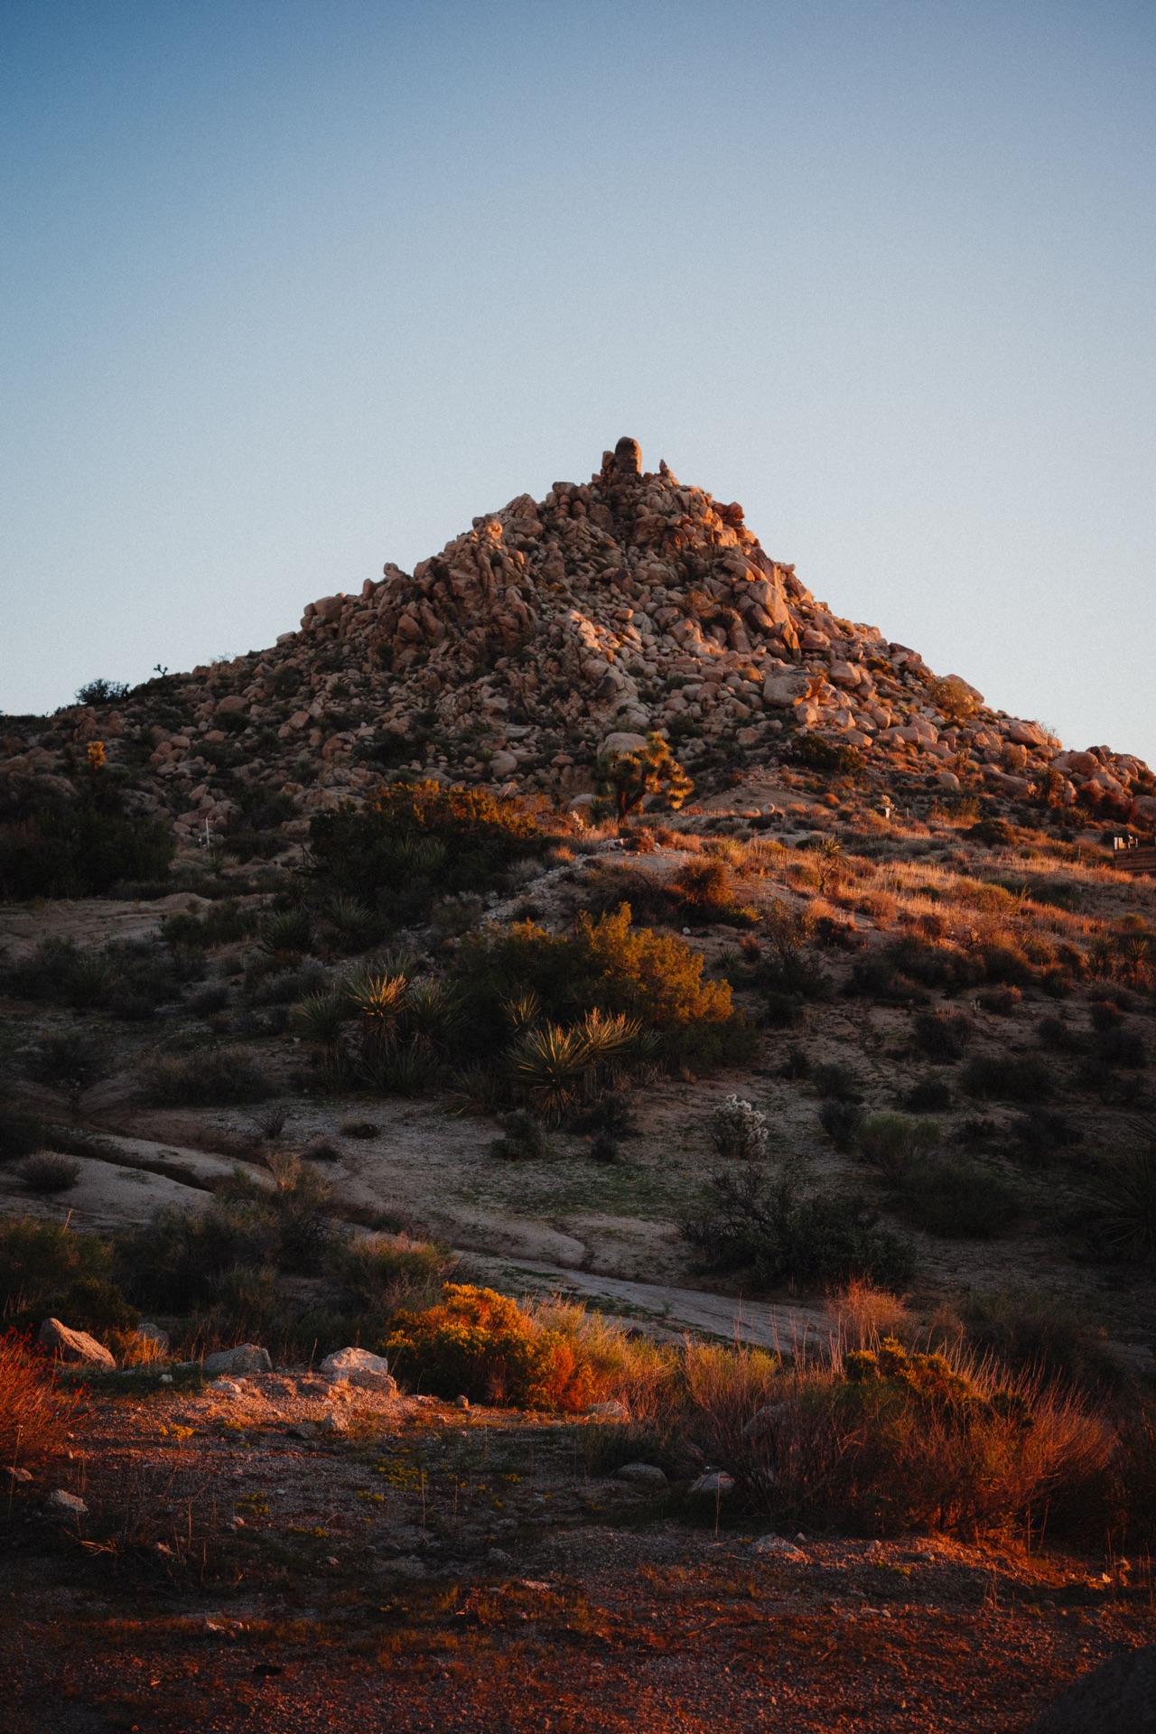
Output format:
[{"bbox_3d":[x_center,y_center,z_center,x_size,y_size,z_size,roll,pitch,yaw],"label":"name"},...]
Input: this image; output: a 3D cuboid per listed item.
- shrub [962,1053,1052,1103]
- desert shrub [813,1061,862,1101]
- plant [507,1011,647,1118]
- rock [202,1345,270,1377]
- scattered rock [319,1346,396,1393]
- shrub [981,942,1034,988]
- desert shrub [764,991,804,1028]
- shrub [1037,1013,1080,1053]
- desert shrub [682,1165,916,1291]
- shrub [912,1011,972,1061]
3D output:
[{"bbox_3d":[5.566,2.742,25.000,1.178,0.650,0.943,0,0,0],"label":"shrub"},{"bbox_3d":[3.319,2.744,24.700,0.625,0.504,0.594,0,0,0],"label":"desert shrub"},{"bbox_3d":[-0.025,2.421,23.500,1.637,1.282,1.309,0,-2,0],"label":"plant"},{"bbox_3d":[-1.362,1.974,7.700,0.276,0.120,0.193,0,-2,0],"label":"rock"},{"bbox_3d":[-0.803,1.826,7.000,0.276,0.172,0.221,0,0,0],"label":"scattered rock"},{"bbox_3d":[7.458,1.720,33.500,0.919,0.739,0.827,0,-2,0],"label":"shrub"},{"bbox_3d":[2.994,2.058,28.000,0.591,0.524,0.561,0,-2,0],"label":"desert shrub"},{"bbox_3d":[8.615,2.984,34.500,0.777,0.704,0.738,0,-1,0],"label":"shrub"},{"bbox_3d":[2.351,3.849,20.500,2.480,1.341,1.860,0,-1,0],"label":"desert shrub"},{"bbox_3d":[5.213,2.427,27.500,0.870,0.735,0.827,0,-2,0],"label":"shrub"}]

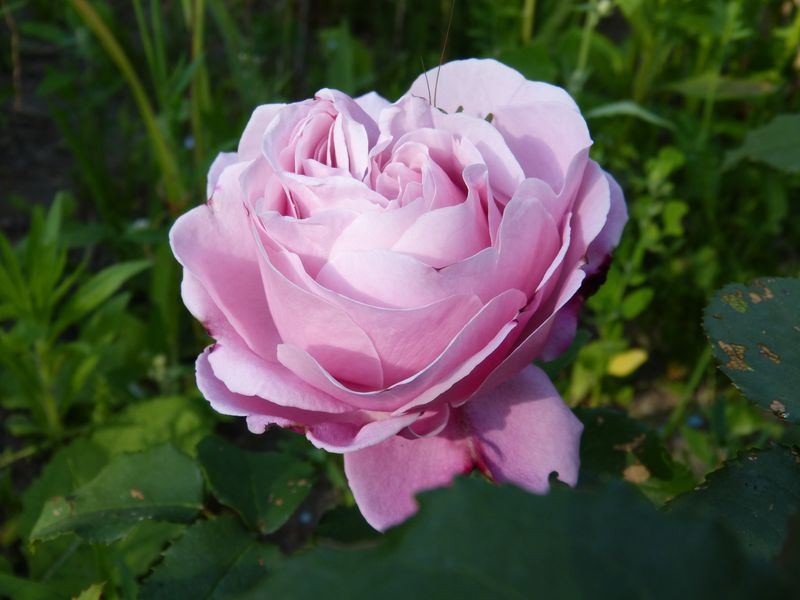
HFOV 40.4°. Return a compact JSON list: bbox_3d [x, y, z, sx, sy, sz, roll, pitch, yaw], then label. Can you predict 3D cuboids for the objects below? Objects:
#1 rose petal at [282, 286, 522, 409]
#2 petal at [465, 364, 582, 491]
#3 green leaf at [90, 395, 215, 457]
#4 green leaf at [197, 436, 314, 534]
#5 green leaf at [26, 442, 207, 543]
[{"bbox_3d":[0.000,0.011,0.233,0.053,0.021,0.019,0,33,0],"label":"rose petal"},{"bbox_3d":[0.028,0.030,0.255,0.028,0.029,0.012,-1,6,-9],"label":"petal"},{"bbox_3d":[-0.085,0.044,0.370,0.042,0.009,0.028,-6,44,-6],"label":"green leaf"},{"bbox_3d":[-0.042,0.053,0.315,0.033,0.009,0.036,-4,44,-4],"label":"green leaf"},{"bbox_3d":[-0.085,0.059,0.325,0.048,0.010,0.029,-11,45,-12],"label":"green leaf"}]

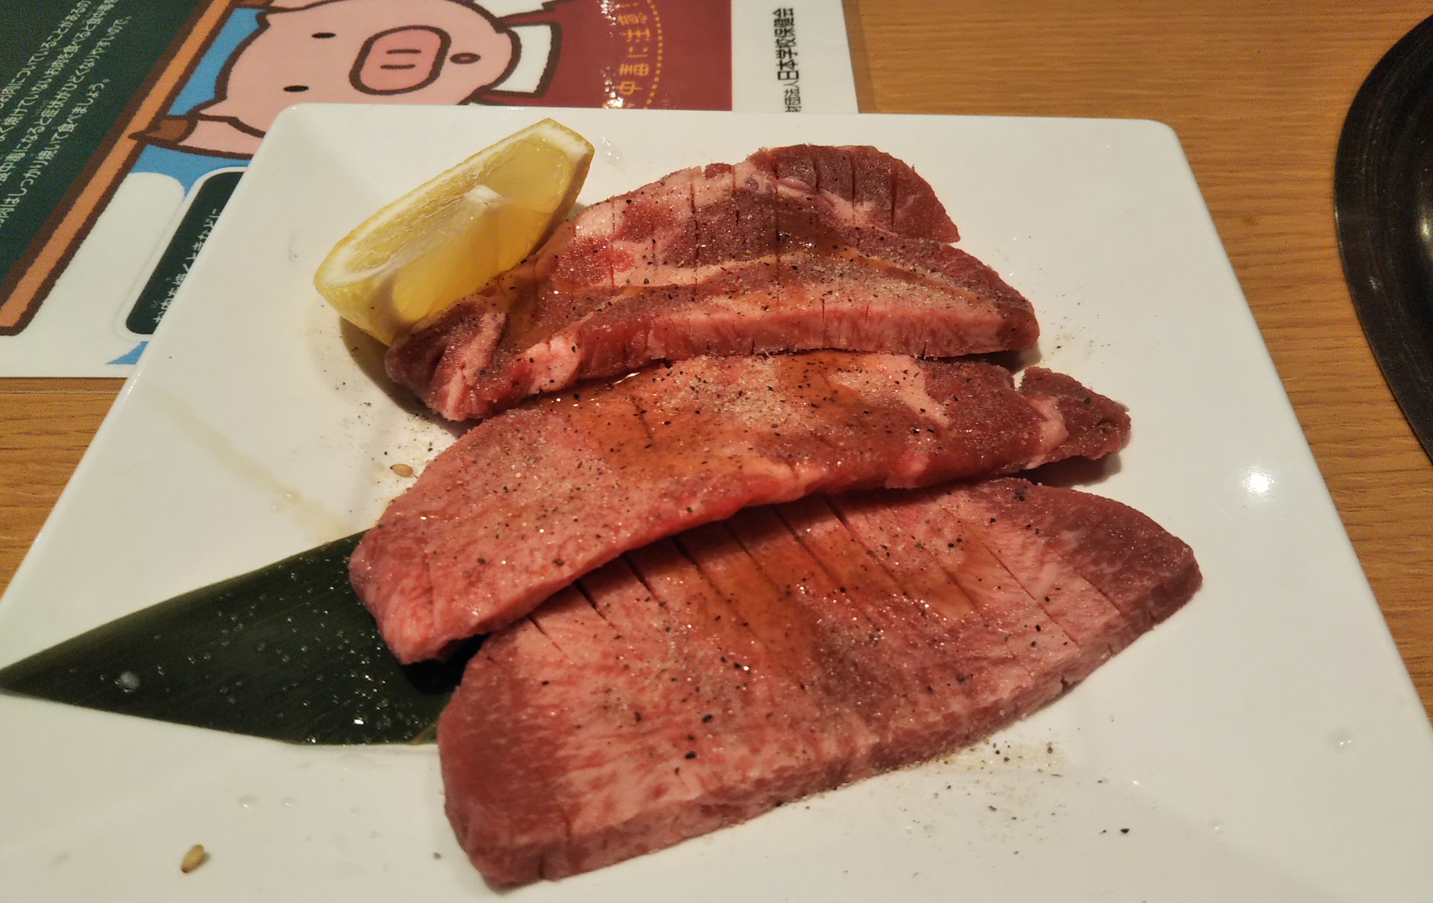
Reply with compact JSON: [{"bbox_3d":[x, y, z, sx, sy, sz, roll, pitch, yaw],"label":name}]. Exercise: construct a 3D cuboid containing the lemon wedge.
[{"bbox_3d":[-0.043,-0.043,0.232,0.024,0.025,0.066,24,49,23],"label":"lemon wedge"}]

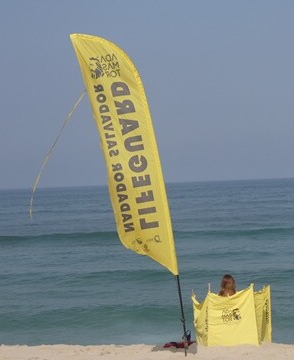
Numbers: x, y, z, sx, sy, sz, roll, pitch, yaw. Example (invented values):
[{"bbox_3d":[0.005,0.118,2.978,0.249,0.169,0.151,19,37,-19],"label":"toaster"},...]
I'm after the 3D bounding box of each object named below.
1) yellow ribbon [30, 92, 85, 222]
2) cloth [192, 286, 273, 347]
[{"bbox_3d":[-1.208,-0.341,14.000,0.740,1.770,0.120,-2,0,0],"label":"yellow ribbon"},{"bbox_3d":[1.250,1.974,15.000,1.100,0.880,0.750,-2,0,7],"label":"cloth"}]

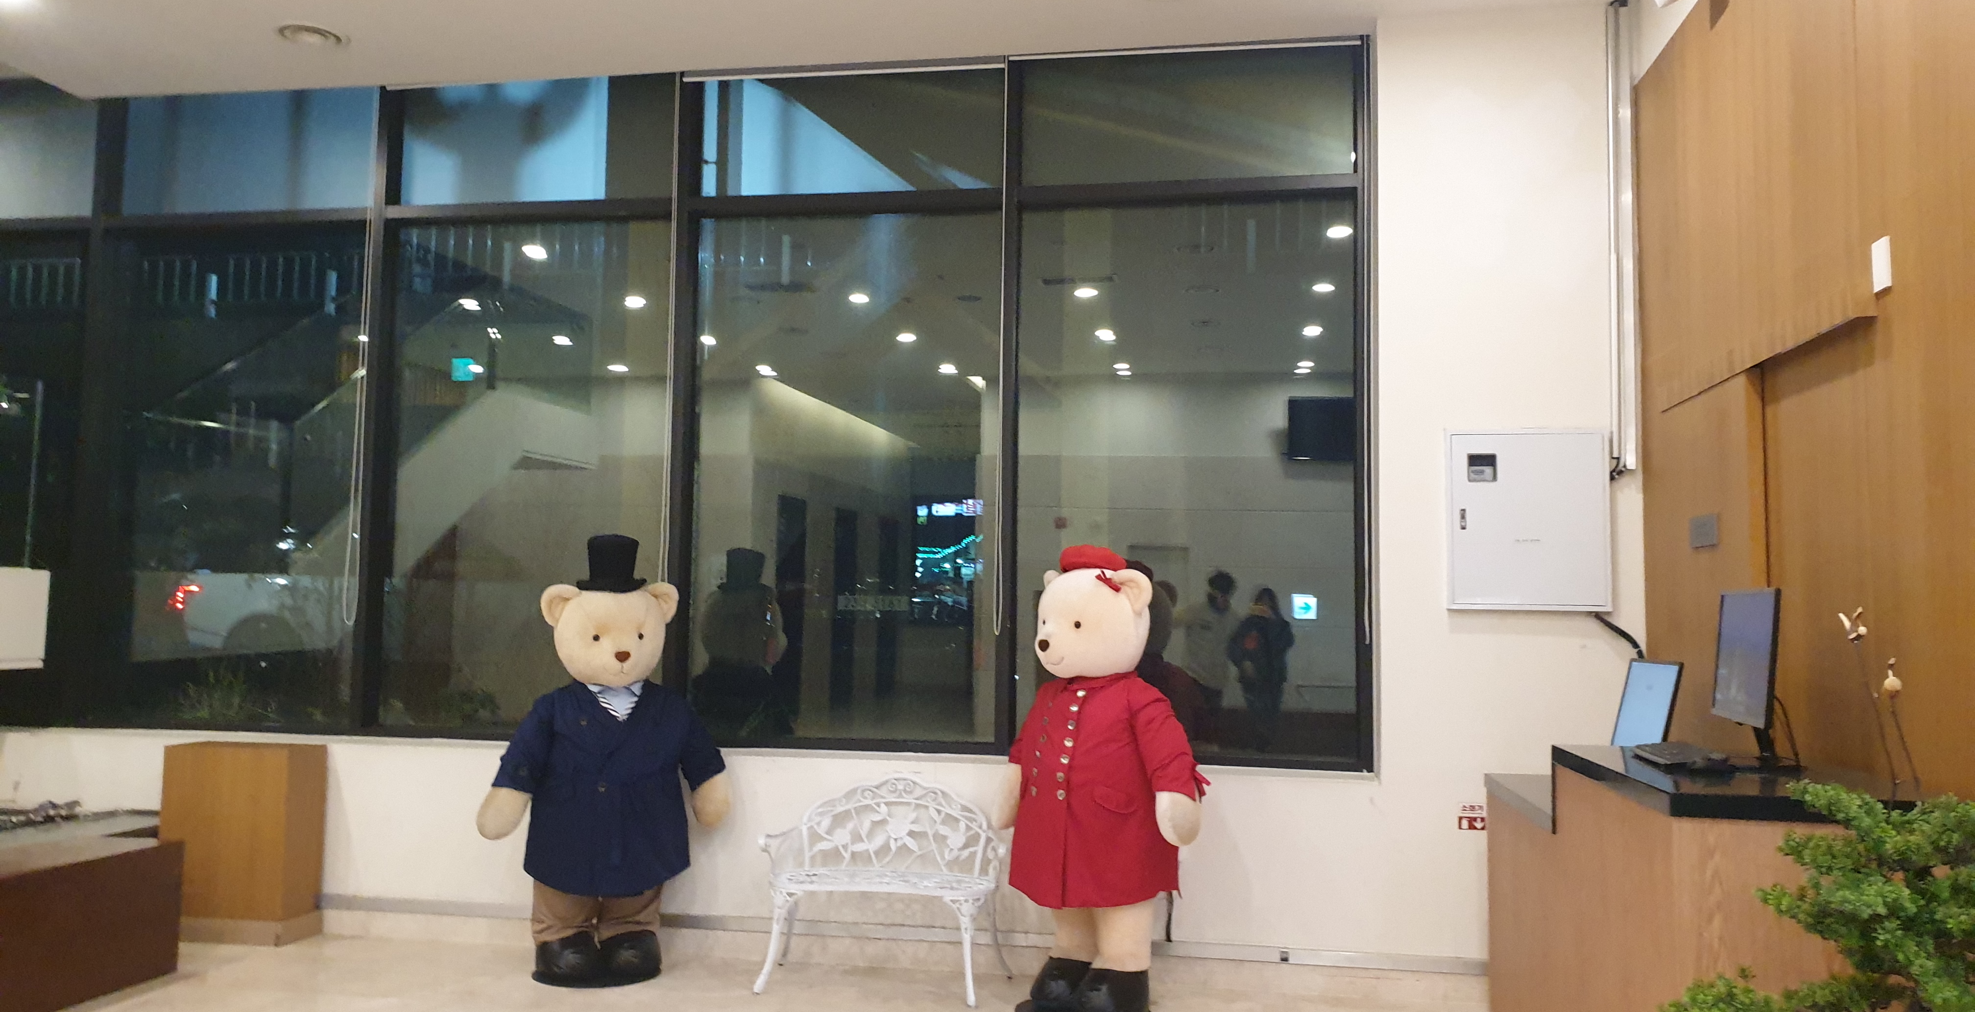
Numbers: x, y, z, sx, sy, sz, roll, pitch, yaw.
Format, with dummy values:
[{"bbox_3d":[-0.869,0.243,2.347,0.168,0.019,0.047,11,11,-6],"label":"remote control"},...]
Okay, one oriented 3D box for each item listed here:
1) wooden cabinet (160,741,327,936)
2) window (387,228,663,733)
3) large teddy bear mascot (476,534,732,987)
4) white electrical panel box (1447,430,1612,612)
[{"bbox_3d":[-3.322,1.492,6.609,0.590,0.842,0.260,0,-4,10],"label":"wooden cabinet"},{"bbox_3d":[-2.151,-0.165,6.929,1.400,2.433,0.080,0,-4,10],"label":"window"},{"bbox_3d":[-1.555,1.003,6.042,1.000,1.755,0.620,3,-5,-25],"label":"large teddy bear mascot"},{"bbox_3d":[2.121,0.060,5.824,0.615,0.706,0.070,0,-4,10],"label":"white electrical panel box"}]

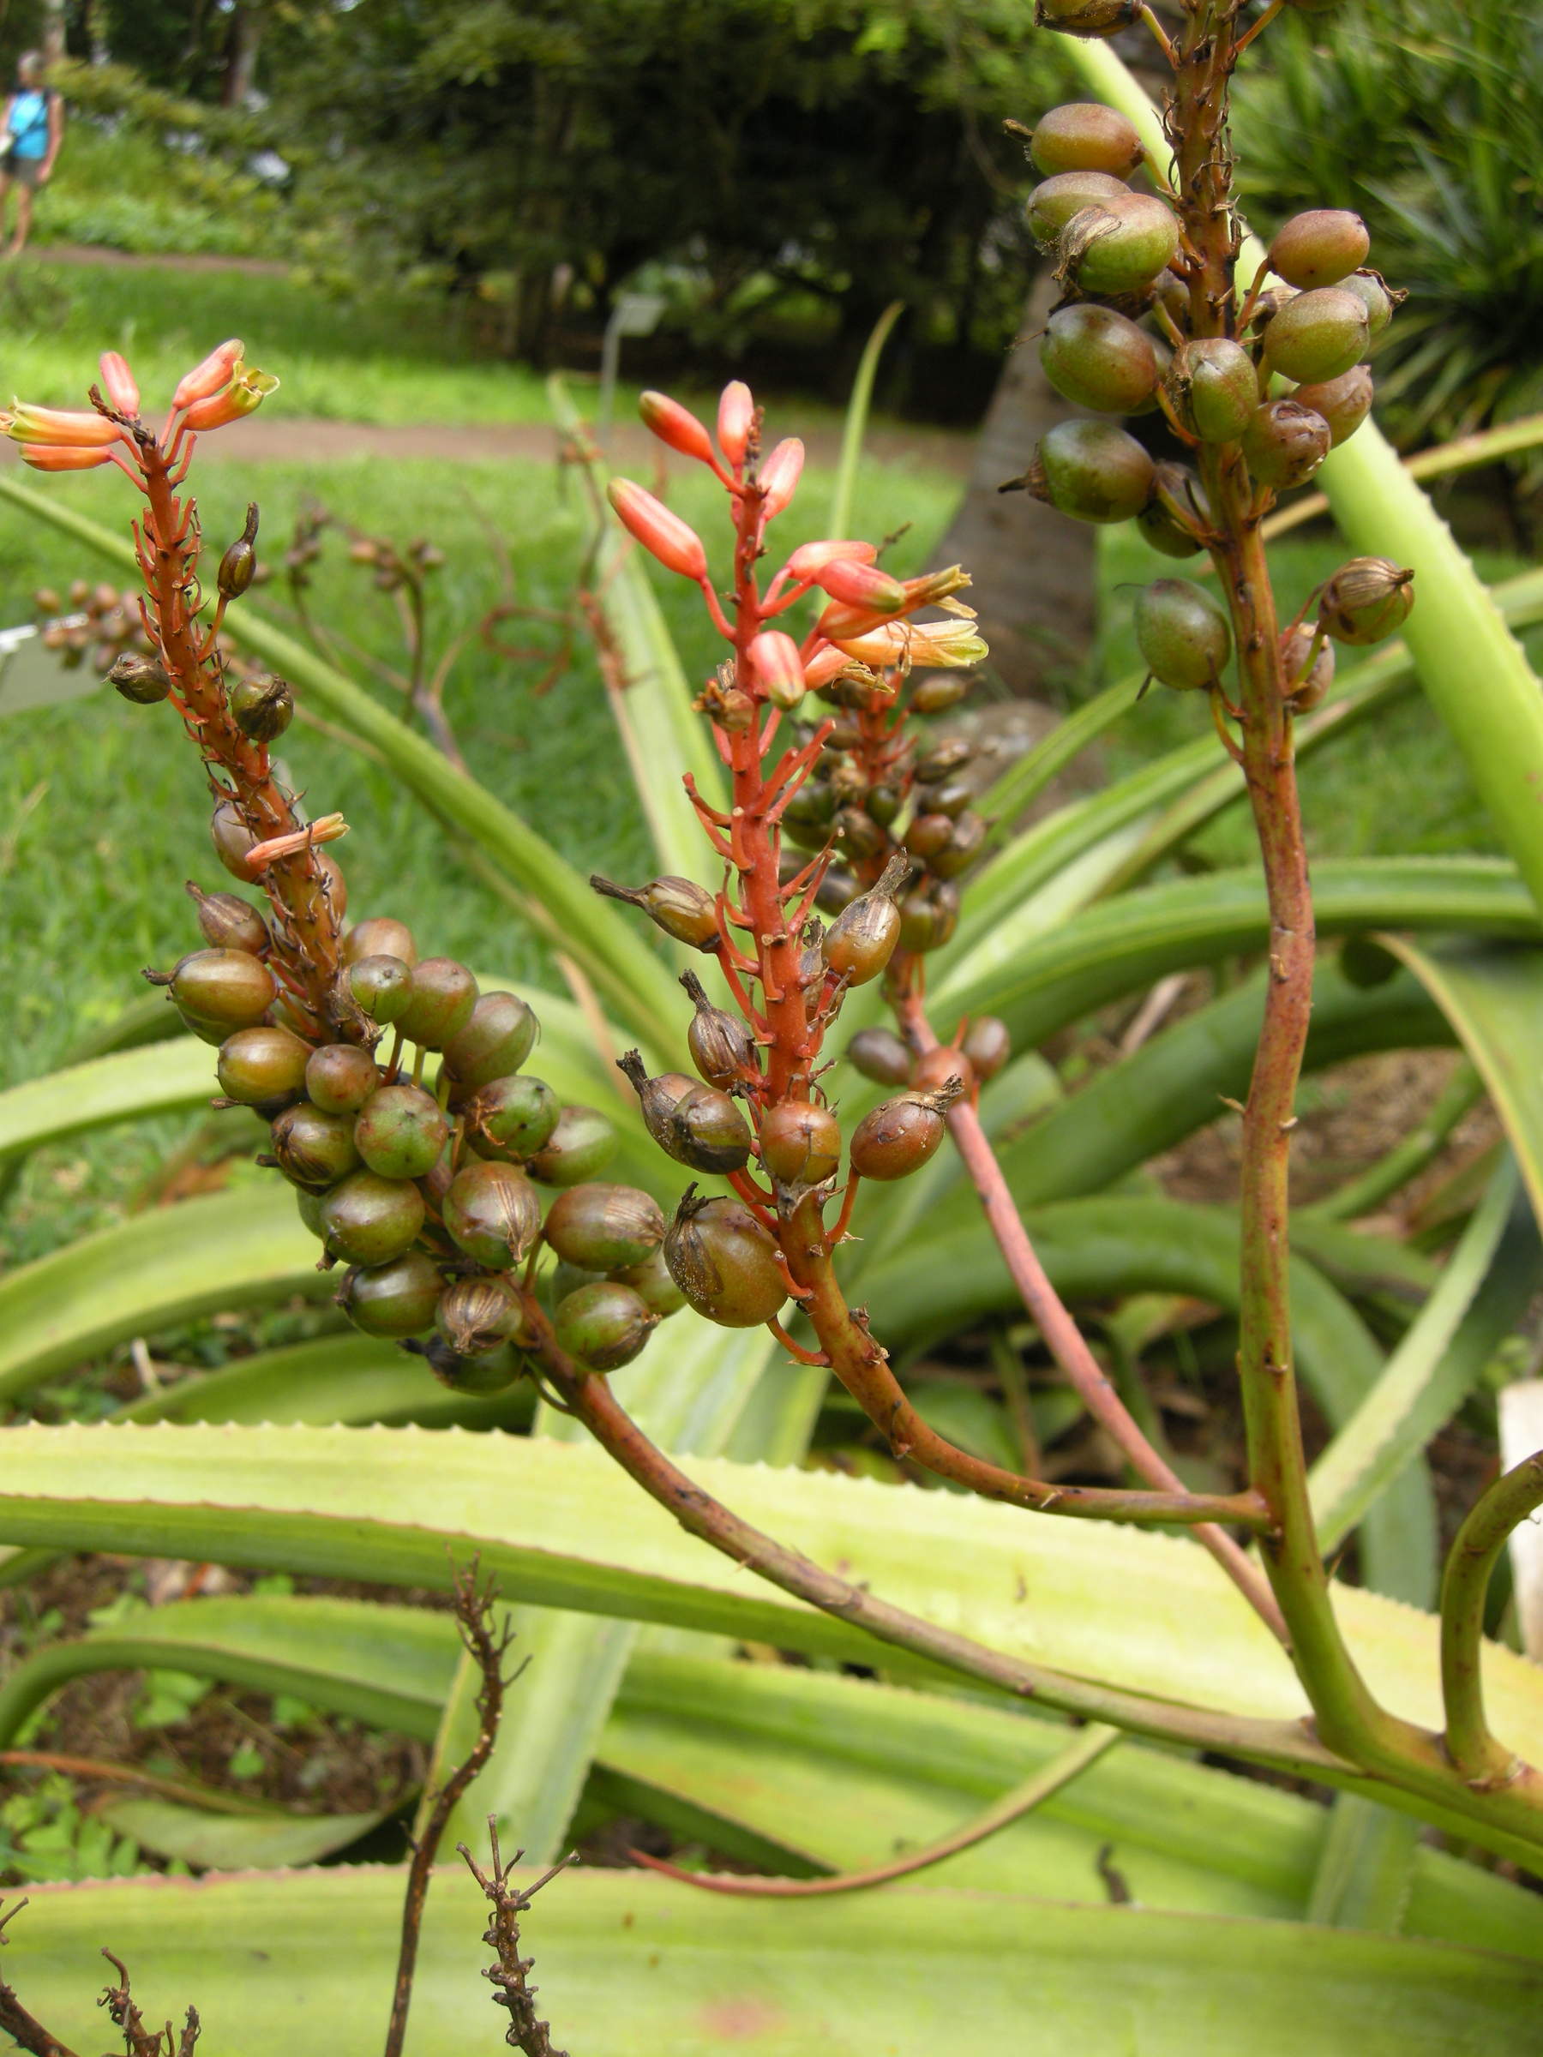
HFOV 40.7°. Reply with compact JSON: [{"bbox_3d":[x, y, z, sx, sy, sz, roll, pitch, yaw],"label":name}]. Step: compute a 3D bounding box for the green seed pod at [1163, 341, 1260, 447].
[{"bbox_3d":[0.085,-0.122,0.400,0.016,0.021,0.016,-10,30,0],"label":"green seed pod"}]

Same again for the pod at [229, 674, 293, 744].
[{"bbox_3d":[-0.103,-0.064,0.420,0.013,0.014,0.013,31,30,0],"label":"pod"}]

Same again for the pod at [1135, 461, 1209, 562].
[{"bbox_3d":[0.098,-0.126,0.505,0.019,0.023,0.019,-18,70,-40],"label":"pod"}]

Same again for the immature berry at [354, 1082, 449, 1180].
[{"bbox_3d":[-0.079,0.022,0.442,0.019,0.019,0.022,1,-12,-6],"label":"immature berry"}]

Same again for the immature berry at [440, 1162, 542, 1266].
[{"bbox_3d":[-0.060,0.040,0.445,0.021,0.021,0.024,-22,55,-16],"label":"immature berry"}]

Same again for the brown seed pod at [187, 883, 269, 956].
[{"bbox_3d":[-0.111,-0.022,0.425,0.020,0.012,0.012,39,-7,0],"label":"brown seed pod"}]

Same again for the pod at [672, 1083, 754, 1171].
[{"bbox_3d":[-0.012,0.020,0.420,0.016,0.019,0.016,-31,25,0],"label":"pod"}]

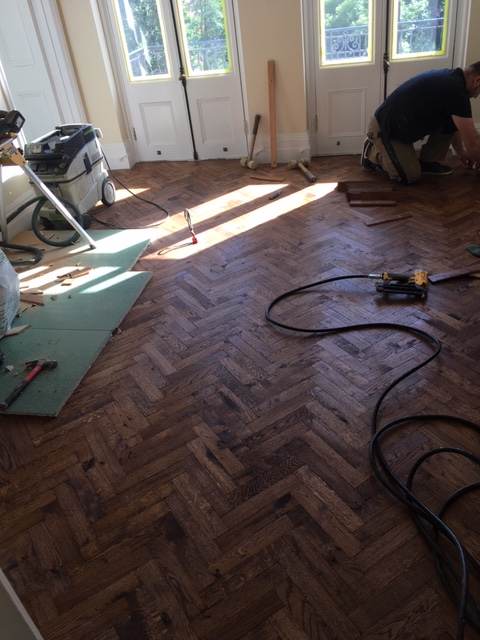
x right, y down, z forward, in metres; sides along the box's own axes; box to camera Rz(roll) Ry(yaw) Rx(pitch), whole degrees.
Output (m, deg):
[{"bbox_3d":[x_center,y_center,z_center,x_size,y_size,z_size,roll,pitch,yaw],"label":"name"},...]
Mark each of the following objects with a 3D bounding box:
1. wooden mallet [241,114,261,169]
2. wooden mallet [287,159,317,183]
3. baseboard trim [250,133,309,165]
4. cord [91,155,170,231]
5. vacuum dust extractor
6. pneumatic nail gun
[{"bbox_3d":[0.112,-1.494,4.490,0.072,0.438,0.138,-4,27,-37],"label":"wooden mallet"},{"bbox_3d":[0.518,-1.180,4.235,0.138,0.072,0.475,-11,34,-6],"label":"wooden mallet"},{"bbox_3d":[0.324,-1.452,4.526,0.522,0.256,0.036,3,33,16],"label":"baseboard trim"},{"bbox_3d":[-0.797,-0.958,3.869,0.645,0.368,0.655,3,33,16],"label":"cord"},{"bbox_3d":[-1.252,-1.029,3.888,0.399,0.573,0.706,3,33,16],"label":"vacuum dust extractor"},{"bbox_3d":[0.751,-0.166,2.545,0.276,0.070,0.200,3,33,16],"label":"pneumatic nail gun"}]

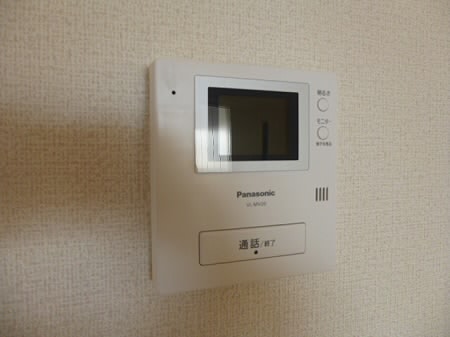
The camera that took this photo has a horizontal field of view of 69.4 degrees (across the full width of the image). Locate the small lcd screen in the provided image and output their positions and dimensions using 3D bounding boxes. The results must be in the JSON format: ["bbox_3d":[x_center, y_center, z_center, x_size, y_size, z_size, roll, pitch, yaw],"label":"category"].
[{"bbox_3d":[0.023,-0.034,0.255,0.076,0.055,0.005,-1,3,-18],"label":"small lcd screen"}]

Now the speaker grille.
[{"bbox_3d":[0.081,0.022,0.275,0.013,0.011,0.003,-1,3,-18],"label":"speaker grille"}]

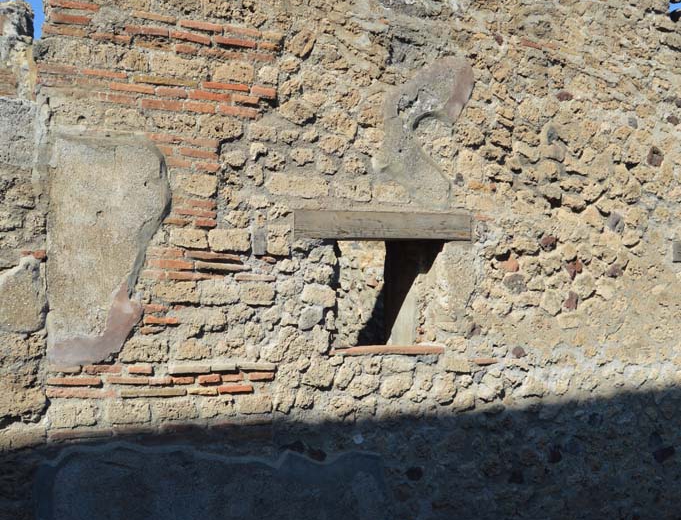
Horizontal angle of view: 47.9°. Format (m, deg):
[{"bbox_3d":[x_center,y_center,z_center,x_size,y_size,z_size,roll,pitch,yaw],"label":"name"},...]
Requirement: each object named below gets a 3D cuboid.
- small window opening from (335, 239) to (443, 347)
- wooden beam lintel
[{"bbox_3d":[0.194,0.175,3.954,0.584,0.532,0.300,1,-5,-20],"label":"small window opening"},{"bbox_3d":[0.195,-0.160,3.931,0.961,0.138,0.200,1,-5,-20],"label":"wooden beam lintel"}]

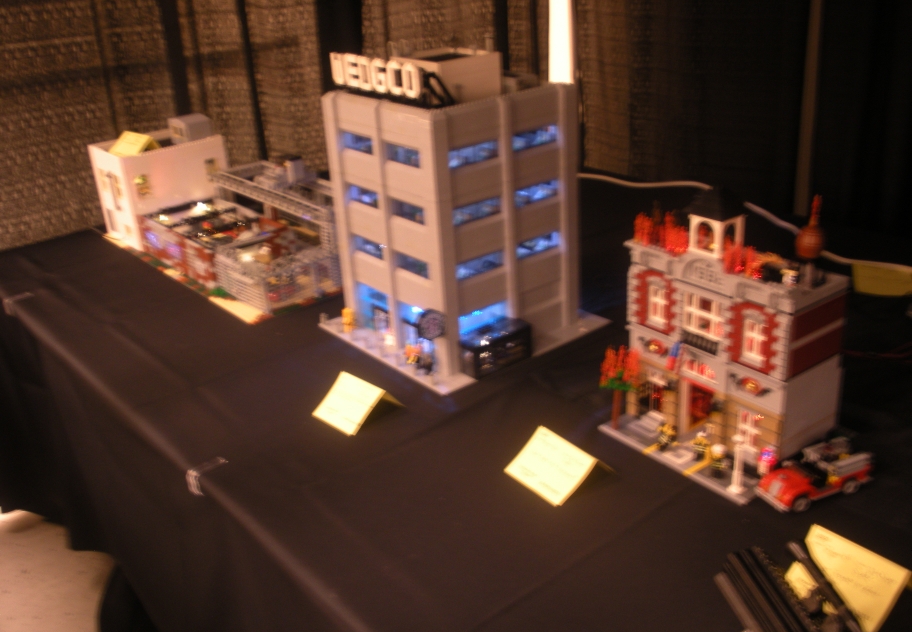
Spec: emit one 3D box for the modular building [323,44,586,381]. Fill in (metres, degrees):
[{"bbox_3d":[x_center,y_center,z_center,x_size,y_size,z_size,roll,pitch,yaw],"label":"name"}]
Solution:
[{"bbox_3d":[-0.003,-0.212,1.643,0.384,0.497,0.384,-21,29,-34],"label":"modular building"}]

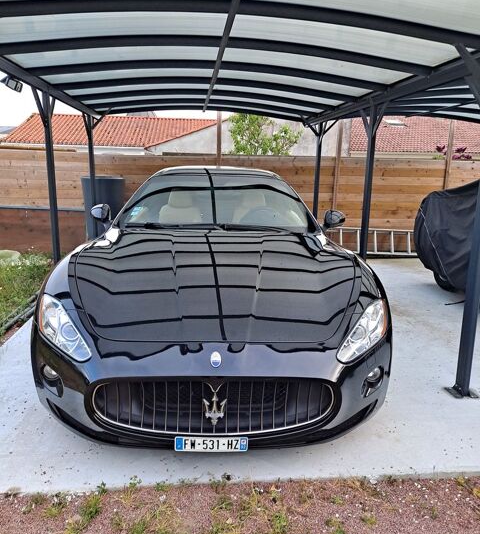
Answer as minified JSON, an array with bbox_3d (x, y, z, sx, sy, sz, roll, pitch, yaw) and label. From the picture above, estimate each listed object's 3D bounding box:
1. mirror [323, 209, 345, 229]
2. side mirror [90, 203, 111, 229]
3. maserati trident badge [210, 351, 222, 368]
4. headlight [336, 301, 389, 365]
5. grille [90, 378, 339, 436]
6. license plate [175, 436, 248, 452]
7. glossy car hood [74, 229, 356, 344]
[{"bbox_3d":[0.749,-0.380,3.700,0.180,0.155,0.140,0,13,-2],"label":"mirror"},{"bbox_3d":[-1.105,-0.400,3.660,0.180,0.160,0.140,0,13,-2],"label":"side mirror"},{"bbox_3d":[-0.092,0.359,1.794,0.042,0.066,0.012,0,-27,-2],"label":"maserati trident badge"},{"bbox_3d":[0.592,0.296,2.179,0.360,0.200,0.450,0,13,-2],"label":"headlight"},{"bbox_3d":[-0.100,0.531,1.852,1.000,0.235,0.170,0,13,-2],"label":"grille"},{"bbox_3d":[-0.108,0.681,1.774,0.285,0.064,0.012,0,13,-2],"label":"license plate"},{"bbox_3d":[-0.122,0.025,2.530,1.520,0.280,1.420,0,13,-2],"label":"glossy car hood"}]

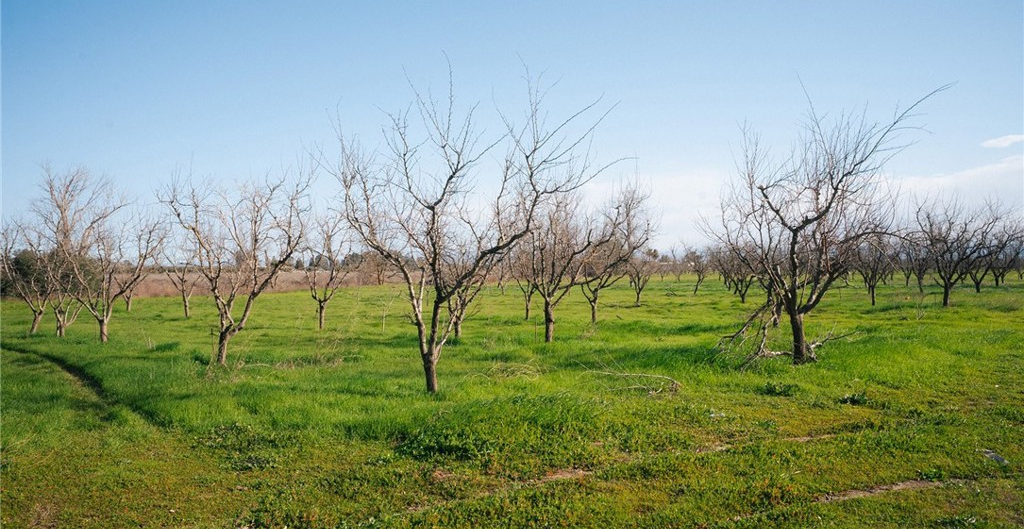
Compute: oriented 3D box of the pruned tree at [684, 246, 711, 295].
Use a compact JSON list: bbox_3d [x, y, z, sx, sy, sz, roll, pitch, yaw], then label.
[{"bbox_3d":[11.680,0.360,43.000,1.750,3.150,1.750,0,0,0],"label":"pruned tree"}]

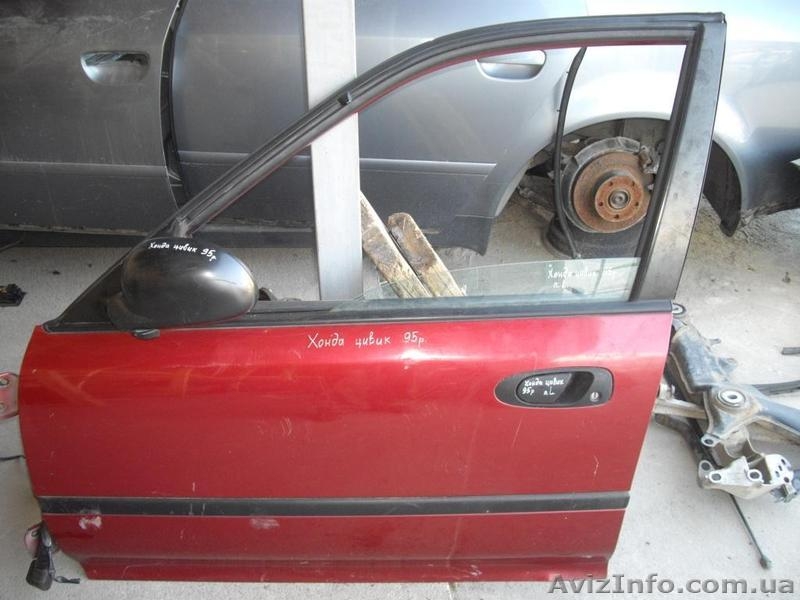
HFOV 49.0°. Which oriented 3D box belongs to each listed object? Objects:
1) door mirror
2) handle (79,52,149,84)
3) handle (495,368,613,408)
[{"bbox_3d":[-0.329,-0.024,1.335,0.218,0.130,0.105,-2,31,-3],"label":"door mirror"},{"bbox_3d":[-0.741,-0.604,2.280,0.178,0.082,0.045,0,29,1],"label":"handle"},{"bbox_3d":[0.254,0.147,1.455,0.194,0.067,0.040,0,29,0],"label":"handle"}]

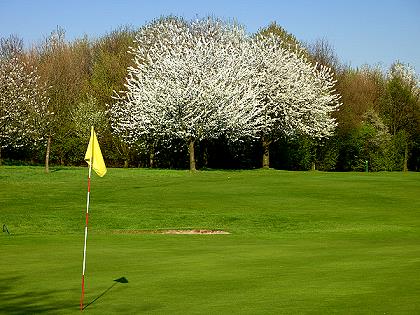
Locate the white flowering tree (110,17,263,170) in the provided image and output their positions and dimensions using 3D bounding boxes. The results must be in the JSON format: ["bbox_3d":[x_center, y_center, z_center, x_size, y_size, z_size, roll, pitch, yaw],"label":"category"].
[{"bbox_3d":[-1.400,-3.770,80.000,9.030,9.210,8.600,0,-1,0],"label":"white flowering tree"}]

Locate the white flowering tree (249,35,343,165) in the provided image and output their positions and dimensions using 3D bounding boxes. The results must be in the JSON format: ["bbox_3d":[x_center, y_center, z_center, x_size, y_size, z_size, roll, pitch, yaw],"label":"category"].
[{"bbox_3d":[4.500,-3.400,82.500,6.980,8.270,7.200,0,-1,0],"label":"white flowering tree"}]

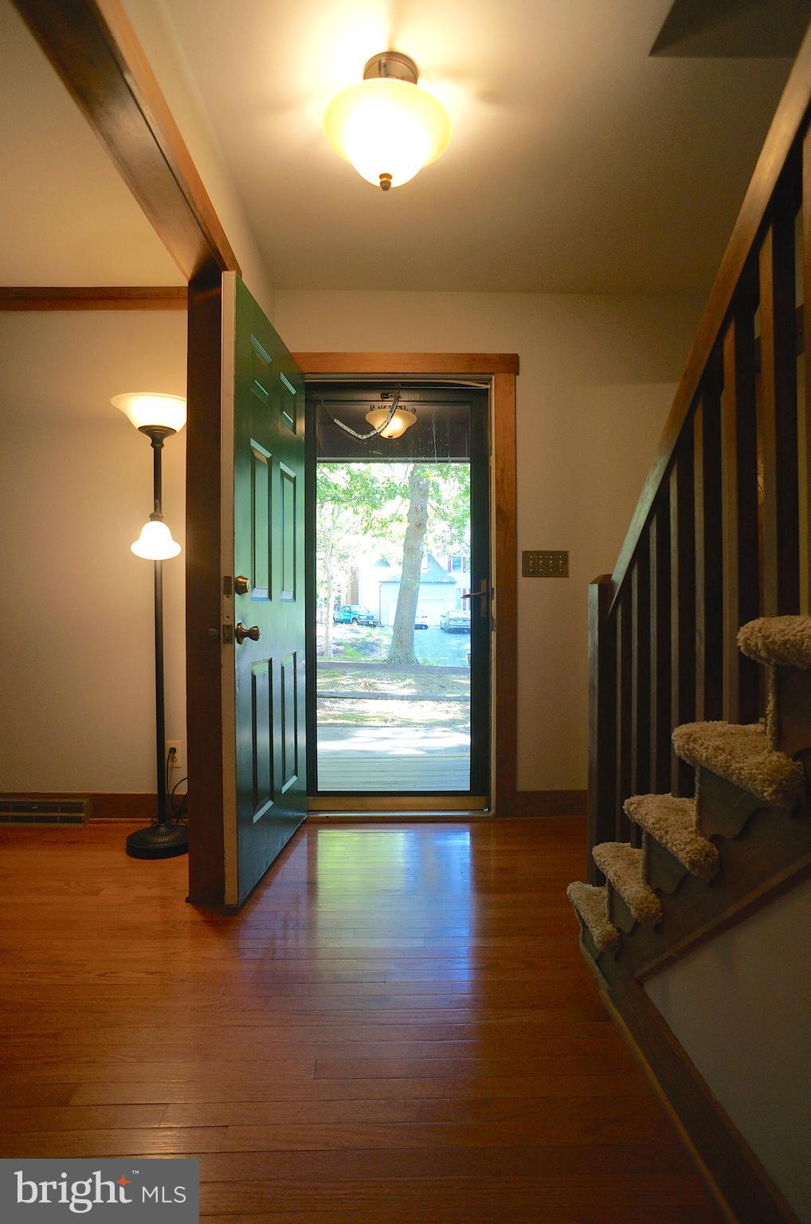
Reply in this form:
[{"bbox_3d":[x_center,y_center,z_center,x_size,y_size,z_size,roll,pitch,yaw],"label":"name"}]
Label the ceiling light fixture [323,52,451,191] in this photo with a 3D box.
[{"bbox_3d":[-0.046,-1.297,2.195,0.343,0.326,0.343,0,0,-1],"label":"ceiling light fixture"}]

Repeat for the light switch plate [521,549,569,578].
[{"bbox_3d":[0.642,-0.219,3.726,0.212,0.120,0.012,0,0,-1],"label":"light switch plate"}]

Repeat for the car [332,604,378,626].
[{"bbox_3d":[-3.730,0.270,61.000,1.730,1.630,4.600,0,0,-31],"label":"car"}]

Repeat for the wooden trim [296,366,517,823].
[{"bbox_3d":[-0.037,-0.115,3.765,1.090,2.130,0.140,0,0,-1],"label":"wooden trim"}]

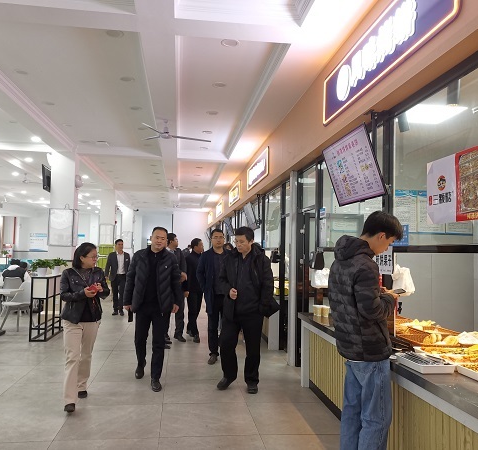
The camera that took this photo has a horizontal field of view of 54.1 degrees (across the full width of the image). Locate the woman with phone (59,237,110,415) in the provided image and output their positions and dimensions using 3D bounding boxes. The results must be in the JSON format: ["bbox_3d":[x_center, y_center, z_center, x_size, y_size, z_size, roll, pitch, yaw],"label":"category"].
[{"bbox_3d":[-1.469,0.923,4.447,0.460,1.530,0.400,4,-4,-41],"label":"woman with phone"}]

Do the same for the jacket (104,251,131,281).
[{"bbox_3d":[-2.753,0.929,10.602,0.600,0.700,0.340,2,-3,-19],"label":"jacket"}]

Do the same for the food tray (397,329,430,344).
[{"bbox_3d":[1.399,0.895,3.664,0.310,0.090,0.480,2,-3,-7],"label":"food tray"}]

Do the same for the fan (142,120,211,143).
[{"bbox_3d":[-0.920,-1.424,6.869,1.100,0.300,1.140,2,-3,-7],"label":"fan"}]

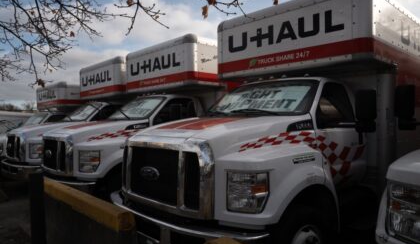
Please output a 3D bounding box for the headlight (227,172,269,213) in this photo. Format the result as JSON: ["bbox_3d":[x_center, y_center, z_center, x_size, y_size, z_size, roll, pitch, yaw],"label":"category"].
[{"bbox_3d":[0.304,0.568,2.642,0.210,0.335,0.290,1,-1,-45],"label":"headlight"}]

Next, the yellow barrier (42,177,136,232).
[{"bbox_3d":[-1.467,0.880,3.653,0.137,0.152,2.180,1,-1,-42],"label":"yellow barrier"}]

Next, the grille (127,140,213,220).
[{"bbox_3d":[-0.472,0.492,3.190,0.230,0.630,1.390,1,-1,-45],"label":"grille"}]

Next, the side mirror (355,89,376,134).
[{"bbox_3d":[1.556,-0.115,3.269,0.140,0.450,0.190,1,-1,-45],"label":"side mirror"}]

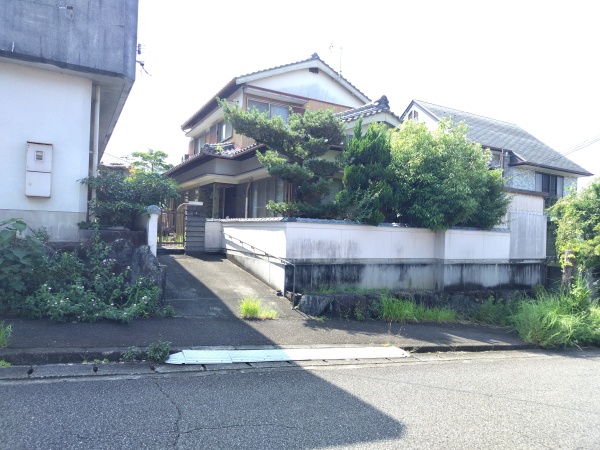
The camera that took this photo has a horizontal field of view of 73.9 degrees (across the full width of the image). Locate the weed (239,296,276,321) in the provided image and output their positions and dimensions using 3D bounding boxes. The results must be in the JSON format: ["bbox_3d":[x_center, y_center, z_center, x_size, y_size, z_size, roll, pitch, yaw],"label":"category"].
[{"bbox_3d":[-0.815,1.602,7.650,0.620,0.380,0.360,2,-1,-29],"label":"weed"}]

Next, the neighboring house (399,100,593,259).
[{"bbox_3d":[10.309,-1.884,23.284,10.500,9.400,9.600,2,-1,-29],"label":"neighboring house"}]

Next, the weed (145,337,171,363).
[{"bbox_3d":[-1.758,1.549,4.920,0.250,0.270,0.250,2,-1,-29],"label":"weed"}]

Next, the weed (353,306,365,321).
[{"bbox_3d":[1.284,1.942,8.750,0.230,0.280,0.200,2,-1,-29],"label":"weed"}]

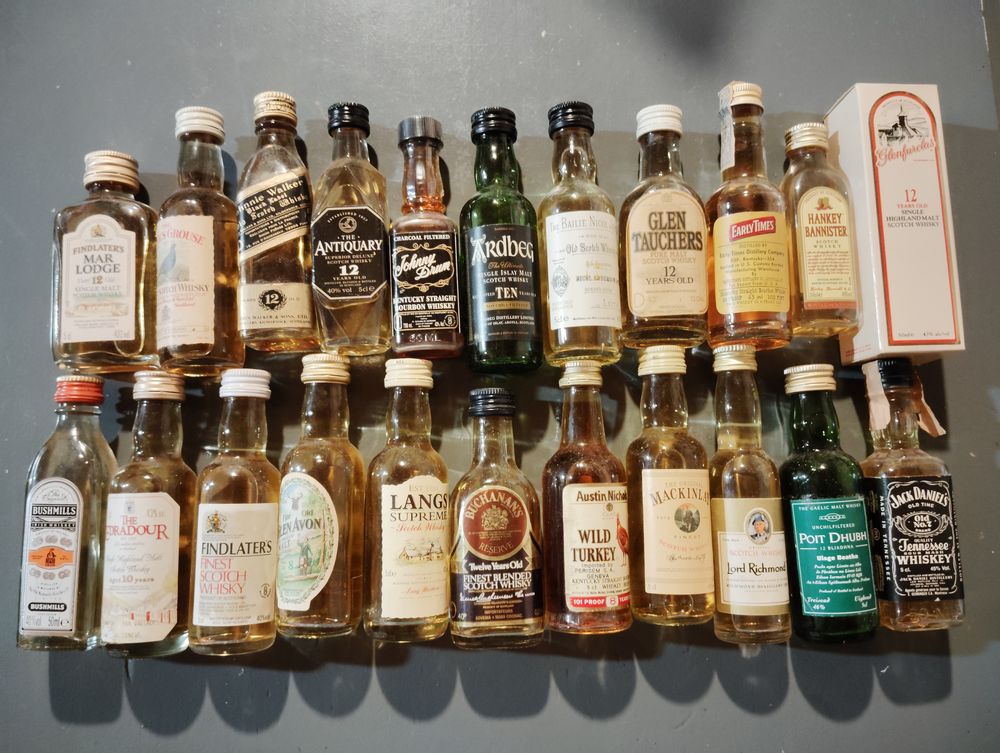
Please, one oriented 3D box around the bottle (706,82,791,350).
[{"bbox_3d":[0.112,-0.073,0.366,0.033,0.032,0.119,1,82,-1],"label":"bottle"}]

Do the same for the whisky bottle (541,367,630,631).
[{"bbox_3d":[0.036,0.050,0.344,0.035,0.035,0.111,3,80,-26],"label":"whisky bottle"}]

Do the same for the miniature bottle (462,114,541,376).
[{"bbox_3d":[0.000,-0.061,0.362,0.034,0.034,0.117,-2,81,-5],"label":"miniature bottle"}]

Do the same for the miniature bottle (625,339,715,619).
[{"bbox_3d":[0.072,0.045,0.347,0.034,0.034,0.115,1,81,-9],"label":"miniature bottle"}]

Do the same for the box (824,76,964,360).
[{"bbox_3d":[0.175,-0.067,0.364,0.036,0.035,0.119,-1,82,-1],"label":"box"}]

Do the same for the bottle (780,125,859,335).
[{"bbox_3d":[0.141,-0.067,0.368,0.033,0.032,0.094,0,81,-2],"label":"bottle"}]

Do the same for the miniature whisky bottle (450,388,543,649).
[{"bbox_3d":[-0.002,0.059,0.347,0.038,0.030,0.106,-1,82,-1],"label":"miniature whisky bottle"}]

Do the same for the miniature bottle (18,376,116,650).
[{"bbox_3d":[-0.182,0.056,0.345,0.030,0.030,0.111,-1,82,-1],"label":"miniature bottle"}]

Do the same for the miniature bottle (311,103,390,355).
[{"bbox_3d":[-0.067,-0.067,0.364,0.033,0.029,0.111,-2,82,-1],"label":"miniature bottle"}]

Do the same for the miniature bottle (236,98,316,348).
[{"bbox_3d":[-0.099,-0.070,0.363,0.031,0.031,0.114,-3,82,-1],"label":"miniature bottle"}]

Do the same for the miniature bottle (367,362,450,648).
[{"bbox_3d":[-0.038,0.051,0.343,0.034,0.034,0.115,5,80,-30],"label":"miniature bottle"}]

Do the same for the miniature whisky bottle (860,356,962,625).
[{"bbox_3d":[0.172,0.049,0.348,0.037,0.035,0.112,1,81,-2],"label":"miniature whisky bottle"}]

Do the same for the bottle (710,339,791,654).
[{"bbox_3d":[0.106,0.049,0.348,0.032,0.032,0.123,-2,81,5],"label":"bottle"}]

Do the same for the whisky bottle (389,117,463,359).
[{"bbox_3d":[-0.033,-0.062,0.362,0.031,0.031,0.105,-2,81,-2],"label":"whisky bottle"}]

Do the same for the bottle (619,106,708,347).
[{"bbox_3d":[0.073,-0.068,0.366,0.037,0.029,0.107,0,82,-1],"label":"bottle"}]

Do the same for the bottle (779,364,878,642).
[{"bbox_3d":[0.139,0.052,0.348,0.033,0.033,0.114,-5,82,14],"label":"bottle"}]

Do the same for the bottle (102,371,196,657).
[{"bbox_3d":[-0.147,0.056,0.343,0.034,0.034,0.115,0,82,-1],"label":"bottle"}]

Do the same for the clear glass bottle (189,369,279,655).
[{"bbox_3d":[-0.111,0.056,0.345,0.033,0.033,0.116,3,82,-15],"label":"clear glass bottle"}]

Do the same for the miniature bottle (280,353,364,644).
[{"bbox_3d":[-0.074,0.049,0.342,0.034,0.034,0.115,-4,80,19],"label":"miniature bottle"}]

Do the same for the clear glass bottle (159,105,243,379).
[{"bbox_3d":[-0.132,-0.060,0.357,0.034,0.034,0.117,-6,81,15],"label":"clear glass bottle"}]

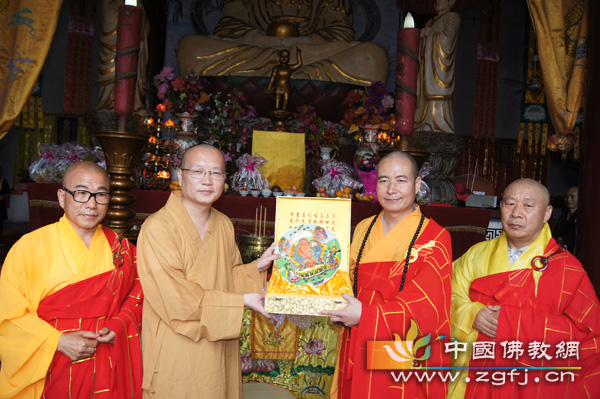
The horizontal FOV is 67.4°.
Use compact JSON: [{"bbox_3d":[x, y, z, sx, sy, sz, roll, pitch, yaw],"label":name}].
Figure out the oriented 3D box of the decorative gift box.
[{"bbox_3d":[0.040,0.183,1.560,0.280,0.325,0.295,2,10,2],"label":"decorative gift box"}]

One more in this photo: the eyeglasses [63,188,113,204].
[{"bbox_3d":[-0.748,-0.014,1.580,0.143,0.045,0.140,4,6,-41],"label":"eyeglasses"}]

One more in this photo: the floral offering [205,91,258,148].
[{"bbox_3d":[-0.811,-0.960,5.400,0.590,0.660,0.480,3,-1,-6],"label":"floral offering"}]

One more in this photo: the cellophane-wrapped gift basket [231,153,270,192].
[{"bbox_3d":[-0.539,-0.294,4.900,0.420,0.430,0.360,3,0,-3],"label":"cellophane-wrapped gift basket"}]

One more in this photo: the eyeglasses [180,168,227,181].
[{"bbox_3d":[-0.361,-0.094,1.660,0.140,0.042,0.140,3,5,-31],"label":"eyeglasses"}]

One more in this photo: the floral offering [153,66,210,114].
[{"bbox_3d":[-1.397,-1.285,5.300,0.640,0.530,0.500,3,-1,-11],"label":"floral offering"}]

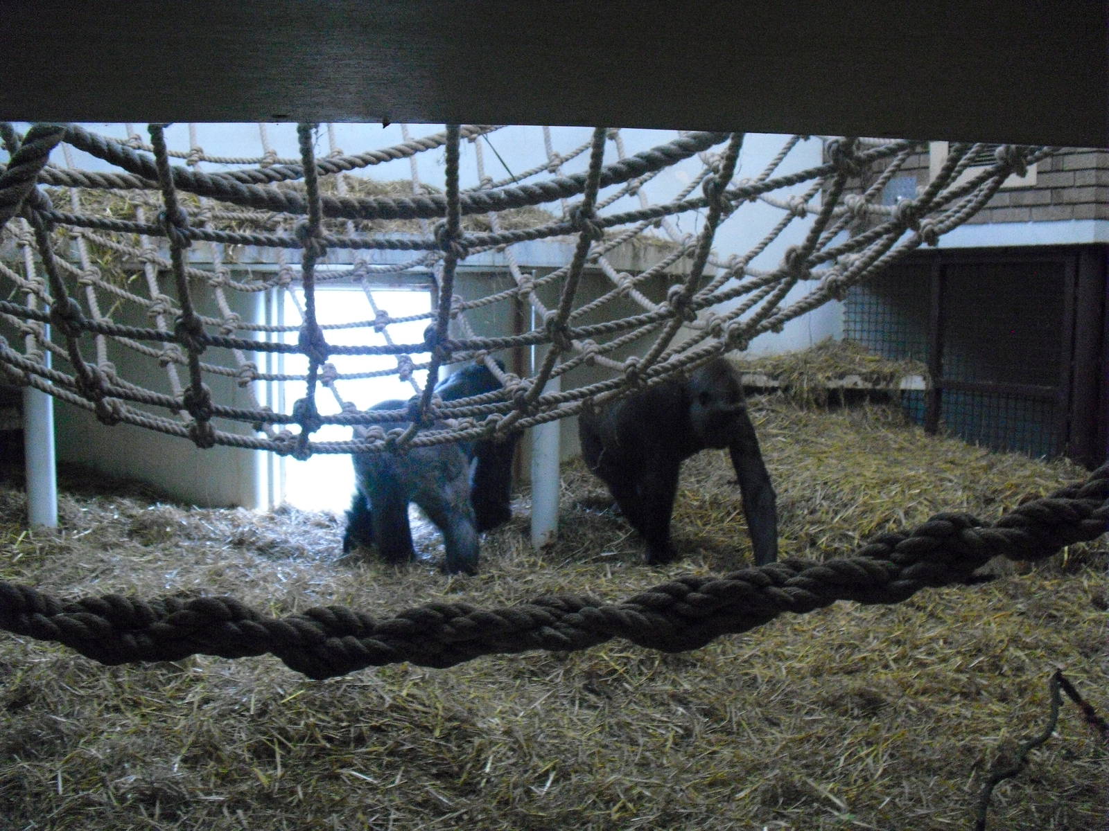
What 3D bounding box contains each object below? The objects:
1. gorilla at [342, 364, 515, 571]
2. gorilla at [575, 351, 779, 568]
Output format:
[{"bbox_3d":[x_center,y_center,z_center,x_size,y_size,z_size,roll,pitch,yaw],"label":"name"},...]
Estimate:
[{"bbox_3d":[-0.560,0.167,5.295,0.560,0.920,0.950,2,6,22],"label":"gorilla"},{"bbox_3d":[0.540,0.182,5.146,0.850,0.920,0.500,5,7,38],"label":"gorilla"}]

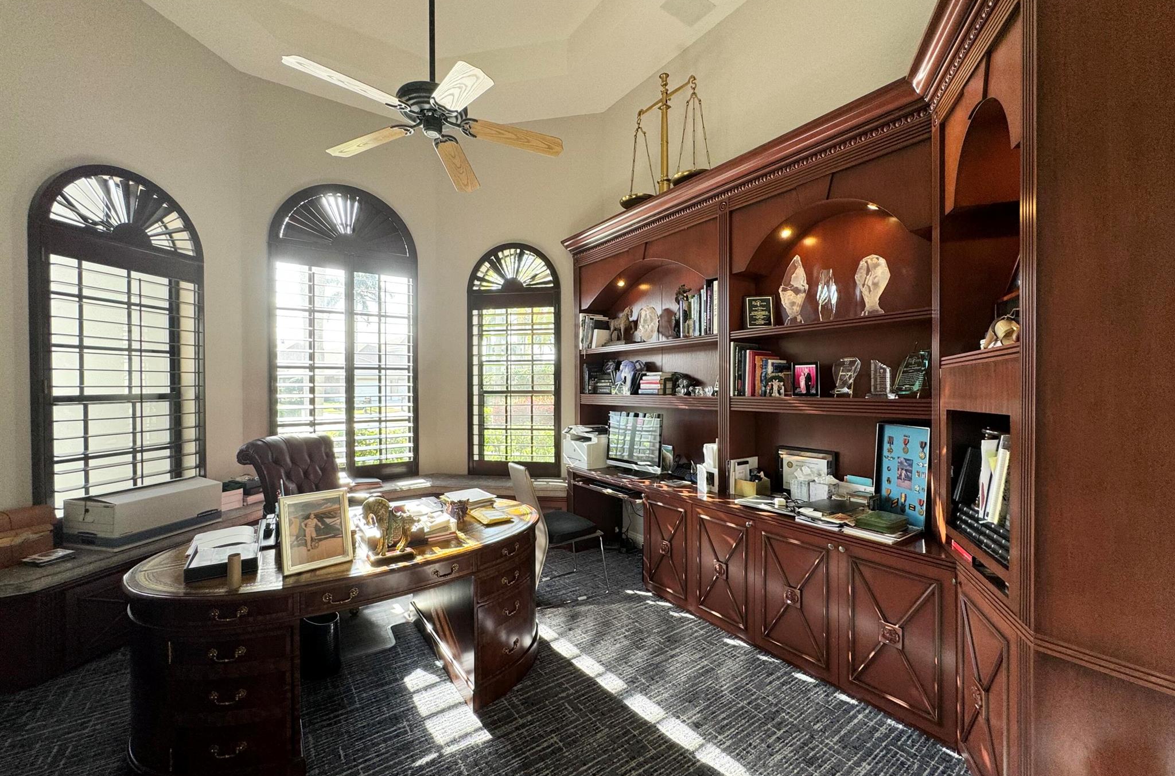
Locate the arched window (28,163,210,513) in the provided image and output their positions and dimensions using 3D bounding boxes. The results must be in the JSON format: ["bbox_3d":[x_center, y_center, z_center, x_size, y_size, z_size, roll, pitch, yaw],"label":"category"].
[{"bbox_3d":[-3.104,-0.259,3.194,0.120,2.365,1.003,0,0,11],"label":"arched window"}]

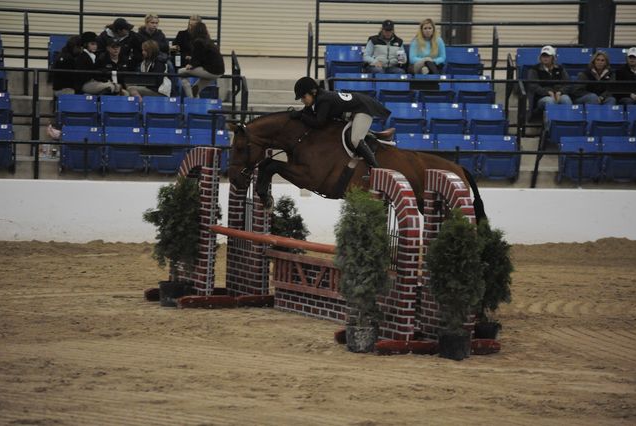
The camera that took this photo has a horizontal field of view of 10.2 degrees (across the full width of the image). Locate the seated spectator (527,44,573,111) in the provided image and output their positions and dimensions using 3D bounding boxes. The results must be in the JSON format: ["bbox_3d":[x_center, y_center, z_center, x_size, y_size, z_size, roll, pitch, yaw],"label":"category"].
[{"bbox_3d":[3.007,-1.566,46.362,0.560,1.200,0.750,1,4,-6],"label":"seated spectator"}]

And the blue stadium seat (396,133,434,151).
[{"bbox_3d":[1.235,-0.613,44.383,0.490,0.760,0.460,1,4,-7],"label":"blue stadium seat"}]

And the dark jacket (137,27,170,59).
[{"bbox_3d":[-2.248,-2.262,48.413,0.480,0.580,0.360,0,4,-15],"label":"dark jacket"}]

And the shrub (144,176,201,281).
[{"bbox_3d":[-1.403,0.187,36.000,0.680,1.120,0.660,1,4,-7],"label":"shrub"}]

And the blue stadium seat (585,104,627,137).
[{"bbox_3d":[3.857,-1.107,47.669,0.520,0.670,0.420,1,4,-7],"label":"blue stadium seat"}]

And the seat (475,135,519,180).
[{"bbox_3d":[2.363,-0.698,46.641,0.520,0.670,0.420,1,4,-7],"label":"seat"}]

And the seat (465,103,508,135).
[{"bbox_3d":[2.090,-1.032,44.200,0.500,0.660,0.450,1,4,-9],"label":"seat"}]

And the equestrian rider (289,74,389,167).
[{"bbox_3d":[0.217,-0.818,34.200,0.980,0.990,0.550,0,4,-22],"label":"equestrian rider"}]

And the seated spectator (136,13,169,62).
[{"bbox_3d":[-2.147,-2.006,46.660,0.500,1.200,0.720,1,4,-12],"label":"seated spectator"}]

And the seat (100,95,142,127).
[{"bbox_3d":[-2.595,-1.212,46.818,0.520,0.670,0.420,1,4,-7],"label":"seat"}]

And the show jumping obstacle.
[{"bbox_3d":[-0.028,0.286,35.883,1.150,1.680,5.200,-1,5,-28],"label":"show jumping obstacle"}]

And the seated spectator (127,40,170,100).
[{"bbox_3d":[-2.195,-1.635,45.747,0.720,1.170,0.500,-2,5,-41],"label":"seated spectator"}]

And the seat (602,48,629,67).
[{"bbox_3d":[3.974,-1.895,47.598,0.510,0.610,0.420,1,4,-6],"label":"seat"}]

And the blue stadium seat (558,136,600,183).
[{"bbox_3d":[3.449,-0.687,46.784,0.520,0.670,0.420,1,4,-7],"label":"blue stadium seat"}]

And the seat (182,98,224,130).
[{"bbox_3d":[-1.454,-1.146,44.942,0.510,0.610,0.420,1,4,-6],"label":"seat"}]

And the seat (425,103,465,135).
[{"bbox_3d":[1.578,-1.037,44.150,0.500,0.660,0.450,1,4,-9],"label":"seat"}]

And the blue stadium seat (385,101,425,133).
[{"bbox_3d":[1.086,-1.042,44.100,0.500,0.660,0.450,1,4,-9],"label":"blue stadium seat"}]

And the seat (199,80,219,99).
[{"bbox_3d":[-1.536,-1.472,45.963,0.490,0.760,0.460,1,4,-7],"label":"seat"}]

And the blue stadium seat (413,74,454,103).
[{"bbox_3d":[1.506,-1.479,46.313,0.510,0.610,0.420,1,4,-6],"label":"blue stadium seat"}]

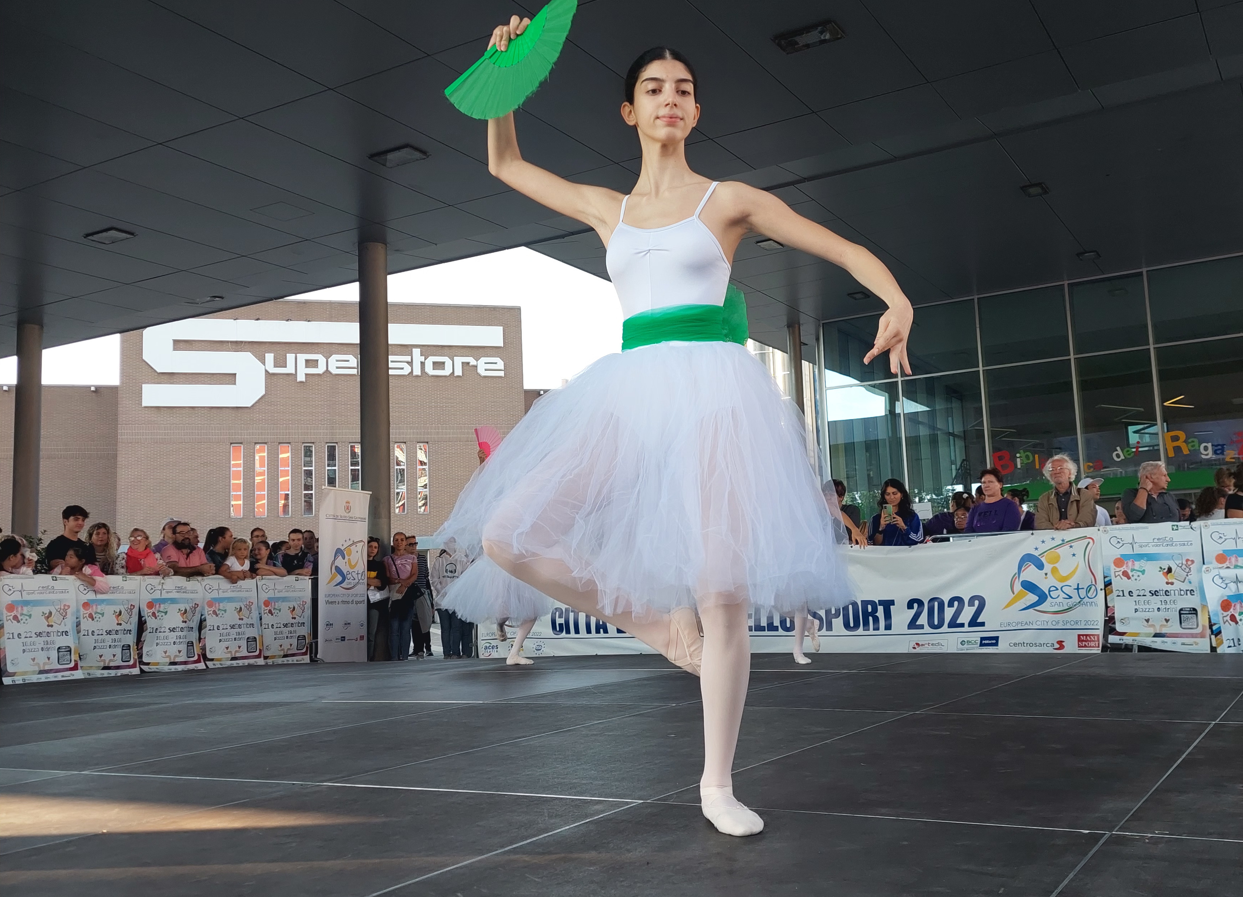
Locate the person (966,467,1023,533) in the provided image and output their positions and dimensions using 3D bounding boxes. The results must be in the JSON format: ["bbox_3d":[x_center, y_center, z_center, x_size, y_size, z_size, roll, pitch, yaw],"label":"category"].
[{"bbox_3d":[2.824,0.946,8.542,0.480,1.606,0.350,-7,-9,30],"label":"person"}]

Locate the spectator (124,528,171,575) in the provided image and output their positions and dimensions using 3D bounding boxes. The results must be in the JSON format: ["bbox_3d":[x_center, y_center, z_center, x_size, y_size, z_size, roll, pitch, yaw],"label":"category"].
[{"bbox_3d":[-4.379,1.520,10.543,0.480,1.580,0.400,0,-8,-18],"label":"spectator"}]

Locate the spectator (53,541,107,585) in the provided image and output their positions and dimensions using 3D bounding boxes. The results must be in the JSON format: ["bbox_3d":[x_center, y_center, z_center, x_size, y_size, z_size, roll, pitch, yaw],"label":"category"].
[{"bbox_3d":[-4.651,1.511,9.804,0.450,1.420,0.420,0,-8,-18],"label":"spectator"}]

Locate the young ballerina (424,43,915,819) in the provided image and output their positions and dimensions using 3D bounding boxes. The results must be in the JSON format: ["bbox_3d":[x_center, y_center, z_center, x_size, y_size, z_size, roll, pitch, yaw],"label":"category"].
[{"bbox_3d":[0.114,-0.108,2.563,0.950,1.783,0.780,-6,-8,23],"label":"young ballerina"}]

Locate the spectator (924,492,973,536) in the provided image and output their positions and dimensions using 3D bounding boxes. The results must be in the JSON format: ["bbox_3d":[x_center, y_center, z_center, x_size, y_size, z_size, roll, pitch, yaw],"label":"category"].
[{"bbox_3d":[2.629,1.078,9.000,0.420,1.484,0.450,1,-8,-20],"label":"spectator"}]

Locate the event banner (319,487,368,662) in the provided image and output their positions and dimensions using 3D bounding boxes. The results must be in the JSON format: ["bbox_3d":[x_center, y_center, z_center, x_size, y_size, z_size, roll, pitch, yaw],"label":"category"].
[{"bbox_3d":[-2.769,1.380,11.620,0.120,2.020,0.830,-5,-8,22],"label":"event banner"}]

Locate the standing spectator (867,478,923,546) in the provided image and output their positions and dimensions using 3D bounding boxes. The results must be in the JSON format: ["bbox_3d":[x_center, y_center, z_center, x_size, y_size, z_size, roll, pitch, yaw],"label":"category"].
[{"bbox_3d":[2.250,1.048,9.240,0.480,1.638,0.400,-6,-8,23],"label":"standing spectator"}]

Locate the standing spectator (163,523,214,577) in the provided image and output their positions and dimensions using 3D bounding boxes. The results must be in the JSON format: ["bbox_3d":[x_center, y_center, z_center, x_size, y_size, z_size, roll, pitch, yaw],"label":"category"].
[{"bbox_3d":[-4.045,1.509,10.740,0.520,1.629,0.480,2,-9,-30],"label":"standing spectator"}]

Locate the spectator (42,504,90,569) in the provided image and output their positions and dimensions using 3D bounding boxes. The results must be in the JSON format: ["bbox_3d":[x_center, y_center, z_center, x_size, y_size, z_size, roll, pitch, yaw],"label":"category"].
[{"bbox_3d":[-4.926,1.383,10.179,0.500,1.797,0.360,2,-9,-30],"label":"spectator"}]

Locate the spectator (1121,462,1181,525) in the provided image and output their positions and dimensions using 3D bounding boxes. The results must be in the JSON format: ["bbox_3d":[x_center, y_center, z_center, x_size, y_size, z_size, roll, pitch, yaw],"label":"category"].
[{"bbox_3d":[3.791,0.866,8.045,0.500,1.555,0.380,-3,-8,9],"label":"spectator"}]

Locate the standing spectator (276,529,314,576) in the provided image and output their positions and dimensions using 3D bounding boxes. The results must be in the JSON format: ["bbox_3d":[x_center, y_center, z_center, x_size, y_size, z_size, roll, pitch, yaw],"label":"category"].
[{"bbox_3d":[-3.297,1.613,11.593,0.480,1.594,0.400,1,-8,-23],"label":"standing spectator"}]

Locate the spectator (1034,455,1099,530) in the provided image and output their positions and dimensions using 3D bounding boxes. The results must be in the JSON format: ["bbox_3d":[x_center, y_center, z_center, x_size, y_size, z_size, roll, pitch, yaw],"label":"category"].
[{"bbox_3d":[3.255,0.877,8.240,0.520,1.629,0.420,-6,-9,27],"label":"spectator"}]

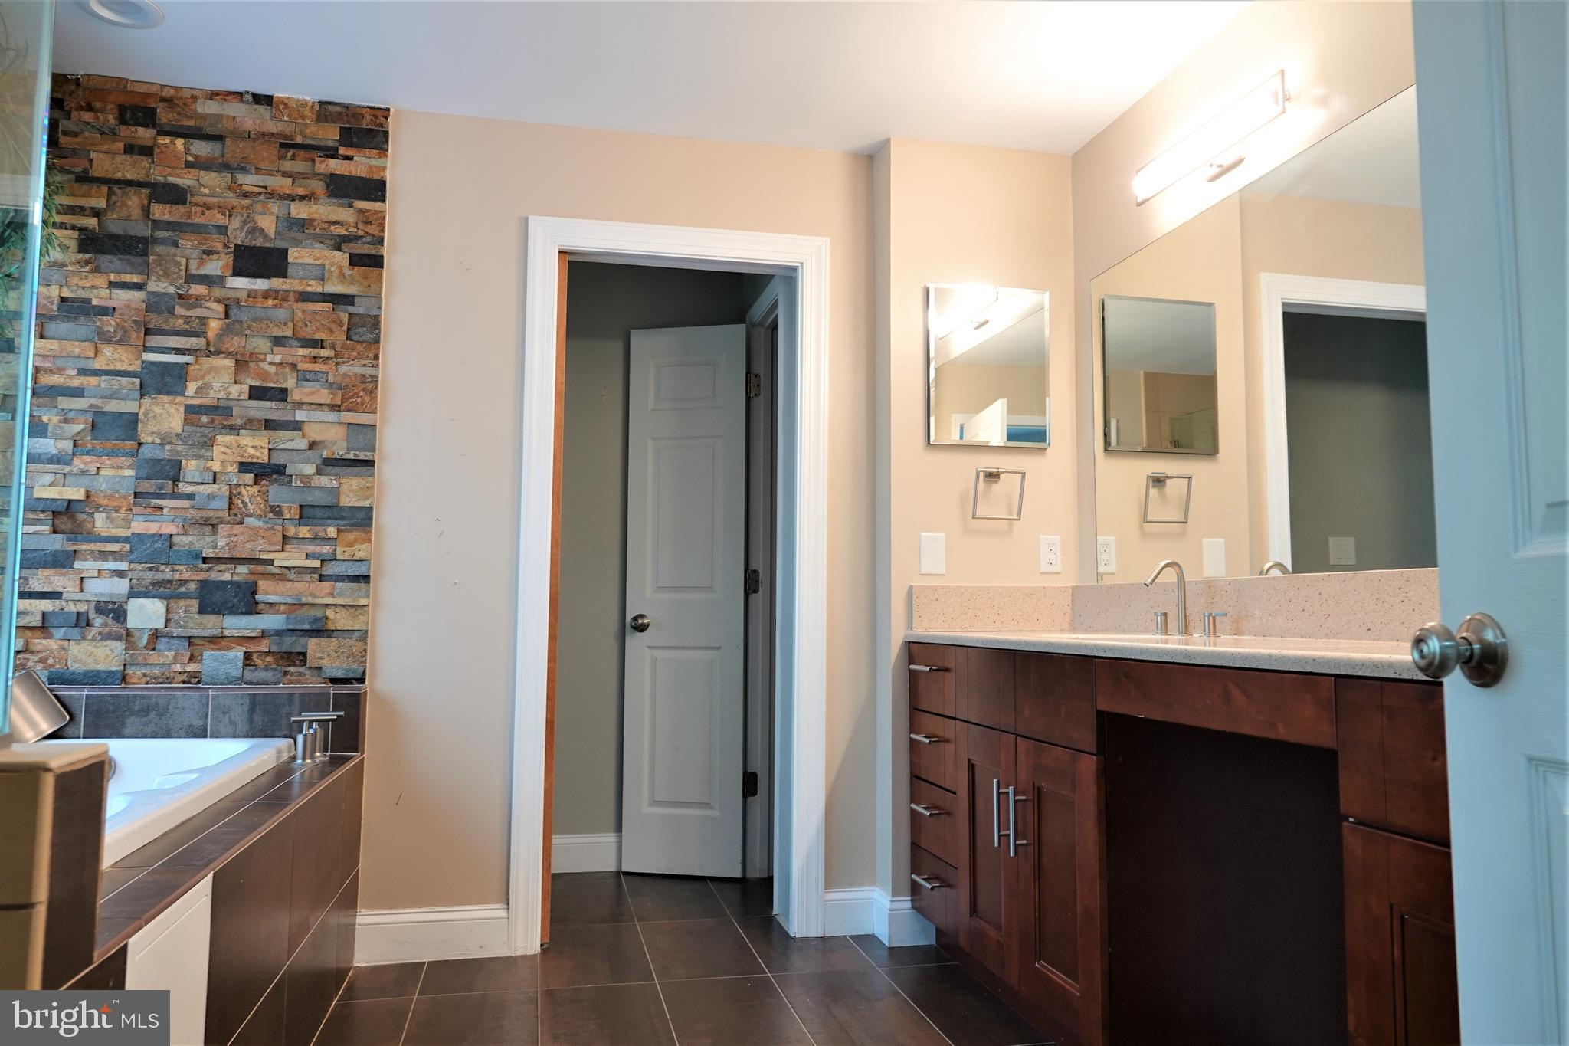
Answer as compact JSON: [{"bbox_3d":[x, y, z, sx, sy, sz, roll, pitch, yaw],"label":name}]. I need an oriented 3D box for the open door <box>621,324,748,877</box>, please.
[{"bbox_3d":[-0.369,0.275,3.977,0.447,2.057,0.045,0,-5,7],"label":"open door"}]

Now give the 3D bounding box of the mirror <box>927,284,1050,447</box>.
[{"bbox_3d":[0.643,-0.491,3.266,0.409,0.507,0.028,2,-5,-13],"label":"mirror"}]

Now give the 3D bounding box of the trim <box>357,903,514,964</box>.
[{"bbox_3d":[-0.976,1.145,2.910,0.404,0.144,0.018,2,-5,-13],"label":"trim"}]

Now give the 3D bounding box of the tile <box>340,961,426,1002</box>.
[{"bbox_3d":[-1.051,1.208,2.745,0.191,0.010,0.282,2,-5,-13],"label":"tile"}]

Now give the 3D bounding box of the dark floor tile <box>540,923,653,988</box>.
[{"bbox_3d":[-0.544,1.232,2.982,0.302,0.010,0.545,2,-5,-13],"label":"dark floor tile"}]

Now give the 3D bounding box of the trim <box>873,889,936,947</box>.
[{"bbox_3d":[0.357,1.179,3.137,0.156,0.137,0.136,2,-5,-13],"label":"trim"}]

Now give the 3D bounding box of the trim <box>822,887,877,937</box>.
[{"bbox_3d":[0.195,1.181,3.170,0.158,0.135,0.018,2,-5,-13],"label":"trim"}]

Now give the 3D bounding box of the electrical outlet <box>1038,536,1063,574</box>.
[{"bbox_3d":[0.834,0.101,3.272,0.071,0.116,0.008,2,-5,-13],"label":"electrical outlet"}]

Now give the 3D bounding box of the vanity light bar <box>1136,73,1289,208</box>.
[{"bbox_3d":[1.051,-0.933,2.571,0.098,0.109,0.575,2,-5,-13],"label":"vanity light bar"}]

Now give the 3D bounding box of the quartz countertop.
[{"bbox_3d":[0.874,0.265,2.205,0.553,0.032,2.070,2,-5,-13],"label":"quartz countertop"}]

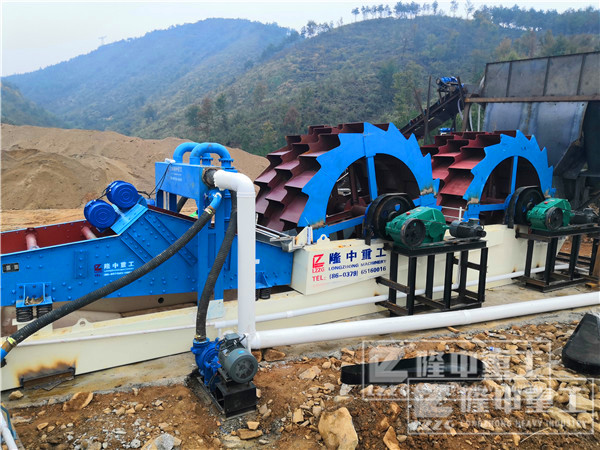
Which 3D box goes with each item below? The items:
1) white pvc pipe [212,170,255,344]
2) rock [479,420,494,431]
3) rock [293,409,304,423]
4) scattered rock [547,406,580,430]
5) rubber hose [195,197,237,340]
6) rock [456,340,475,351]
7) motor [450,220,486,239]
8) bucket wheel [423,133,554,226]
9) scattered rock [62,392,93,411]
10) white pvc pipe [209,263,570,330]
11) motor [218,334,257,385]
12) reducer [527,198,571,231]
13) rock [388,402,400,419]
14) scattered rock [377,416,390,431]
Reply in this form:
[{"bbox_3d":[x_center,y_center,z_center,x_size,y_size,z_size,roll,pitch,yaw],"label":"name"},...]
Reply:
[{"bbox_3d":[-0.712,0.406,5.285,0.452,1.970,0.205,3,8,14],"label":"white pvc pipe"},{"bbox_3d":[1.591,1.704,3.972,0.115,0.060,0.080,5,9,23],"label":"rock"},{"bbox_3d":[-0.013,1.710,4.200,0.110,0.100,0.090,1,9,0],"label":"rock"},{"bbox_3d":[2.297,1.677,4.057,0.300,0.110,0.140,9,11,42],"label":"scattered rock"},{"bbox_3d":[-0.912,0.382,5.135,0.170,1.500,0.800,4,9,17],"label":"rubber hose"},{"bbox_3d":[2.100,1.531,5.921,0.220,0.090,0.130,4,9,20],"label":"rock"},{"bbox_3d":[2.509,0.066,6.961,0.270,0.305,0.490,-4,9,-31],"label":"motor"},{"bbox_3d":[3.505,-0.425,9.187,2.740,2.740,1.507,-4,9,-31],"label":"bucket wheel"},{"bbox_3d":[-2.101,1.667,4.420,0.270,0.090,0.170,-3,10,-26],"label":"scattered rock"},{"bbox_3d":[2.138,0.967,7.260,7.322,0.075,0.075,-4,9,-31],"label":"white pvc pipe"},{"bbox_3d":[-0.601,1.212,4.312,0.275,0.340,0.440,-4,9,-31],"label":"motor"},{"bbox_3d":[4.636,-0.199,8.653,0.840,0.540,0.450,-4,10,-31],"label":"reducer"},{"bbox_3d":[0.849,1.646,4.152,0.100,0.100,0.100,3,9,13],"label":"rock"},{"bbox_3d":[0.723,1.718,4.050,0.120,0.090,0.090,3,9,11],"label":"scattered rock"}]

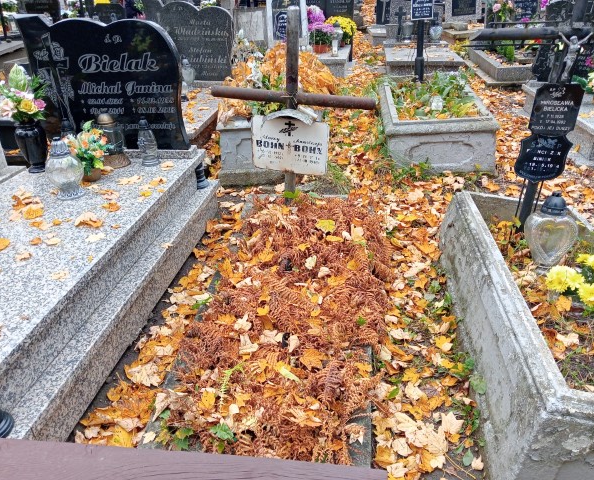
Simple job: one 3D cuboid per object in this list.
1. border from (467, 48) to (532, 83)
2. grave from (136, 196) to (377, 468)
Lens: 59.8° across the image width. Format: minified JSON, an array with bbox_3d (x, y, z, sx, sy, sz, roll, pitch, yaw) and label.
[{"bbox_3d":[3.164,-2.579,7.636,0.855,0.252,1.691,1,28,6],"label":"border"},{"bbox_3d":[-0.024,0.226,2.648,0.876,0.221,2.154,2,28,7],"label":"grave"}]

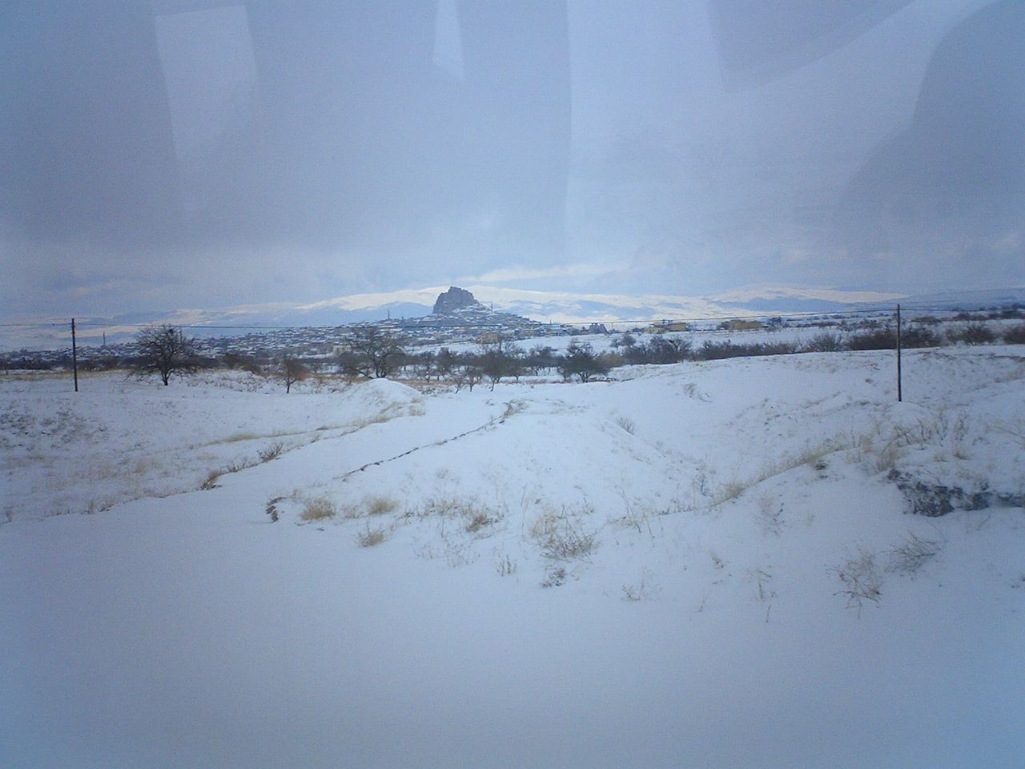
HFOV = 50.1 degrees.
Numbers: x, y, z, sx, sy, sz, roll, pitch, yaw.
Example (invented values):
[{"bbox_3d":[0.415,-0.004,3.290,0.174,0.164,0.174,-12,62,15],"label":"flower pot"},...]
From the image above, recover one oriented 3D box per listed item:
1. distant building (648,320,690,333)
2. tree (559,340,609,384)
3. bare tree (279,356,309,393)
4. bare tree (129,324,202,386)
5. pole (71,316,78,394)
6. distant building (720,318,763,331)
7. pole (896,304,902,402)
[{"bbox_3d":[92.878,-33.968,650.000,23.754,6.889,13.000,-1,3,6],"label":"distant building"},{"bbox_3d":[7.981,-2.541,122.000,5.707,4.815,5.421,-1,3,0],"label":"tree"},{"bbox_3d":[-20.514,-0.903,103.000,2.785,3.463,2.646,-1,3,0],"label":"bare tree"},{"bbox_3d":[-36.521,-3.131,115.000,7.397,6.304,7.027,-1,3,0],"label":"bare tree"},{"bbox_3d":[-39.144,-2.614,98.000,0.260,6.625,0.260,-1,3,0],"label":"pole"},{"bbox_3d":[141.397,-37.027,680.000,26.341,6.213,13.000,-1,3,11],"label":"distant building"},{"bbox_3d":[26.449,-2.110,75.000,0.240,6.660,0.240,-1,3,0],"label":"pole"}]

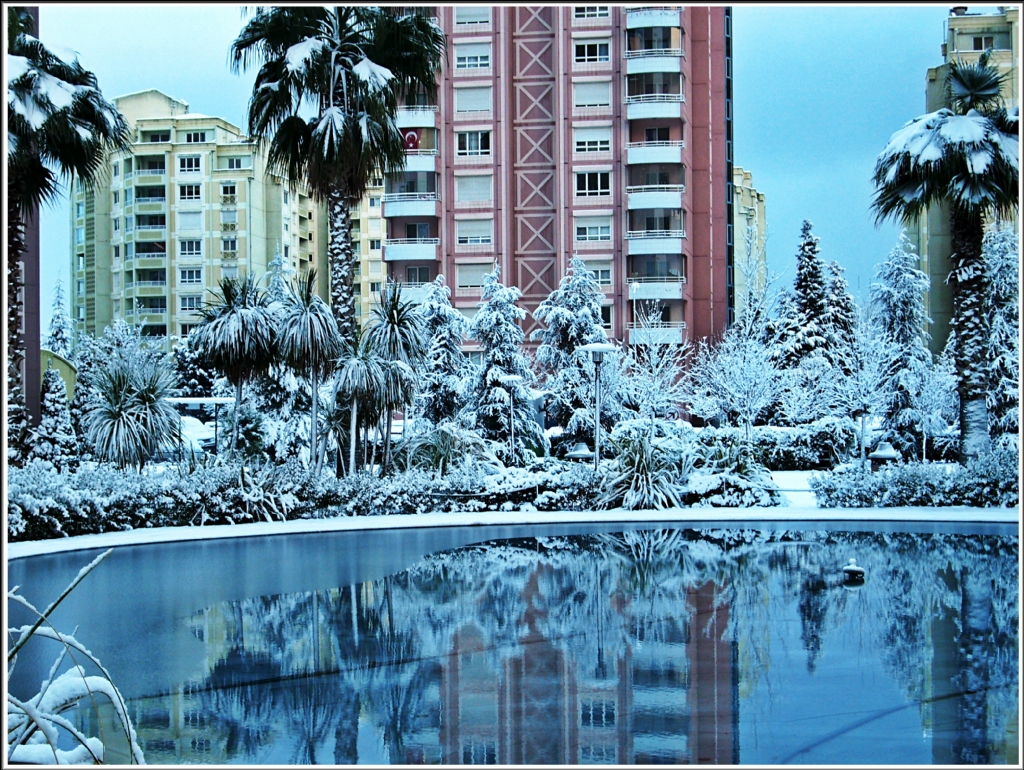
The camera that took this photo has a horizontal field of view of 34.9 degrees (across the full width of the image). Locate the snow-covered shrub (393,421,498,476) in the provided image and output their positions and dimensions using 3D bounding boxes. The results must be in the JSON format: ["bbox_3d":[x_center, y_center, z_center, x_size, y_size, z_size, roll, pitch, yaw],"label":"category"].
[{"bbox_3d":[-1.401,1.474,34.300,2.200,1.410,2.000,-1,-1,0],"label":"snow-covered shrub"}]

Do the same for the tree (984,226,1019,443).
[{"bbox_3d":[17.969,-1.535,59.904,2.400,8.760,2.400,0,-1,0],"label":"tree"}]

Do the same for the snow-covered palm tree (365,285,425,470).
[{"bbox_3d":[-2.200,0.073,30.755,1.200,4.100,1.200,0,-1,0],"label":"snow-covered palm tree"}]

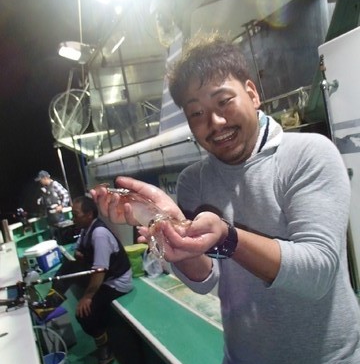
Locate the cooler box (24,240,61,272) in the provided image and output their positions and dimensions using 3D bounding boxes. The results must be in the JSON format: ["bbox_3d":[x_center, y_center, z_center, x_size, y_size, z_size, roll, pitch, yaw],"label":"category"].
[{"bbox_3d":[-1.970,1.100,5.630,0.260,0.330,0.400,-11,5,25],"label":"cooler box"}]

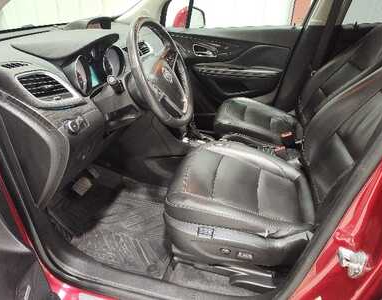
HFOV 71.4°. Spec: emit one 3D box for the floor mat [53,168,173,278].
[{"bbox_3d":[-0.316,0.251,1.169,0.620,0.070,0.490,14,28,13],"label":"floor mat"}]

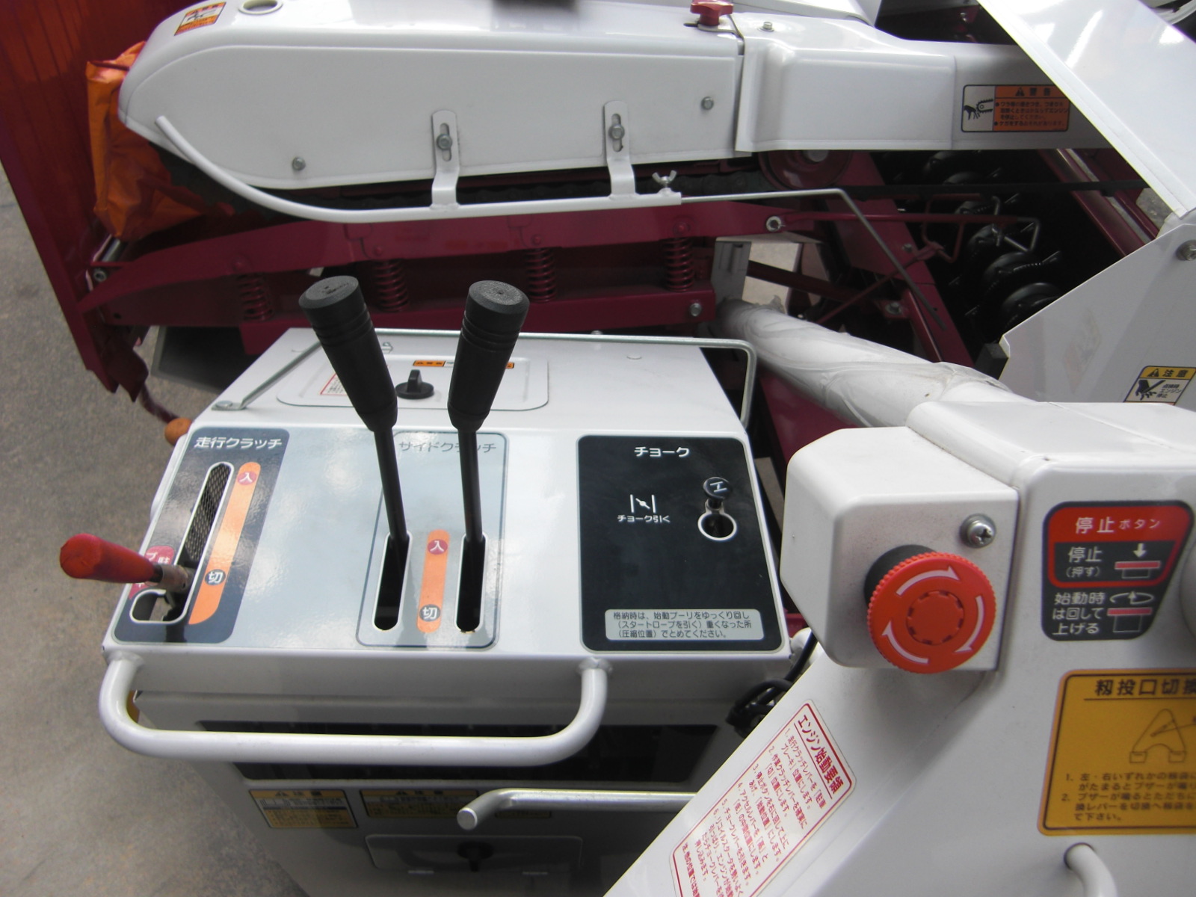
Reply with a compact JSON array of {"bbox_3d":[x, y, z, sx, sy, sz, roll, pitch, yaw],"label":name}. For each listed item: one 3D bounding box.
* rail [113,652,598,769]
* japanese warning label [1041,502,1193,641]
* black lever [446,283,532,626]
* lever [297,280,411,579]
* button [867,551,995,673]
[{"bbox_3d":[-0.131,0.143,0.527,0.277,0.018,0.057,1,41,-1],"label":"rail"},{"bbox_3d":[0.167,0.039,0.311,0.048,0.048,0.002,0,14,-1],"label":"japanese warning label"},{"bbox_3d":[-0.067,-0.005,0.543,0.034,0.196,0.030,6,41,-5],"label":"black lever"},{"bbox_3d":[-0.125,-0.006,0.542,0.034,0.197,0.030,-3,41,2],"label":"lever"},{"bbox_3d":[0.105,0.050,0.315,0.040,0.040,0.027,0,14,-3],"label":"button"}]

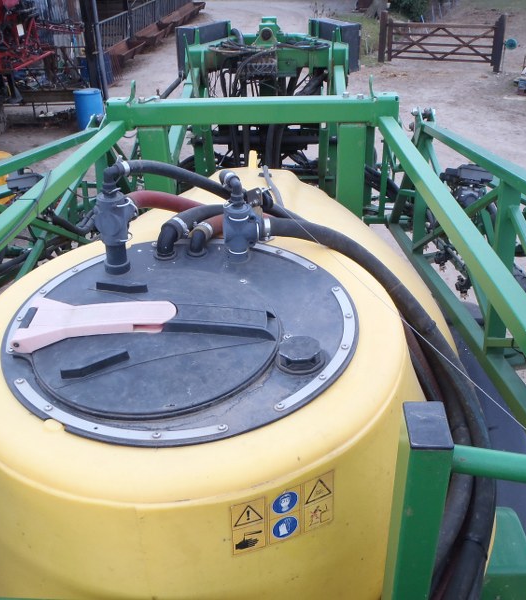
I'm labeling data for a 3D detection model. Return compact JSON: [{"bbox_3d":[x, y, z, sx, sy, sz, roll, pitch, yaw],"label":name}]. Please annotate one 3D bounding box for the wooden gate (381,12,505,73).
[{"bbox_3d":[5.235,-7.697,19.205,3.711,1.500,0.200,15,33,28],"label":"wooden gate"}]

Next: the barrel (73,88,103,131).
[{"bbox_3d":[-3.525,-3.830,13.261,0.575,0.920,0.575,-2,29,0],"label":"barrel"}]

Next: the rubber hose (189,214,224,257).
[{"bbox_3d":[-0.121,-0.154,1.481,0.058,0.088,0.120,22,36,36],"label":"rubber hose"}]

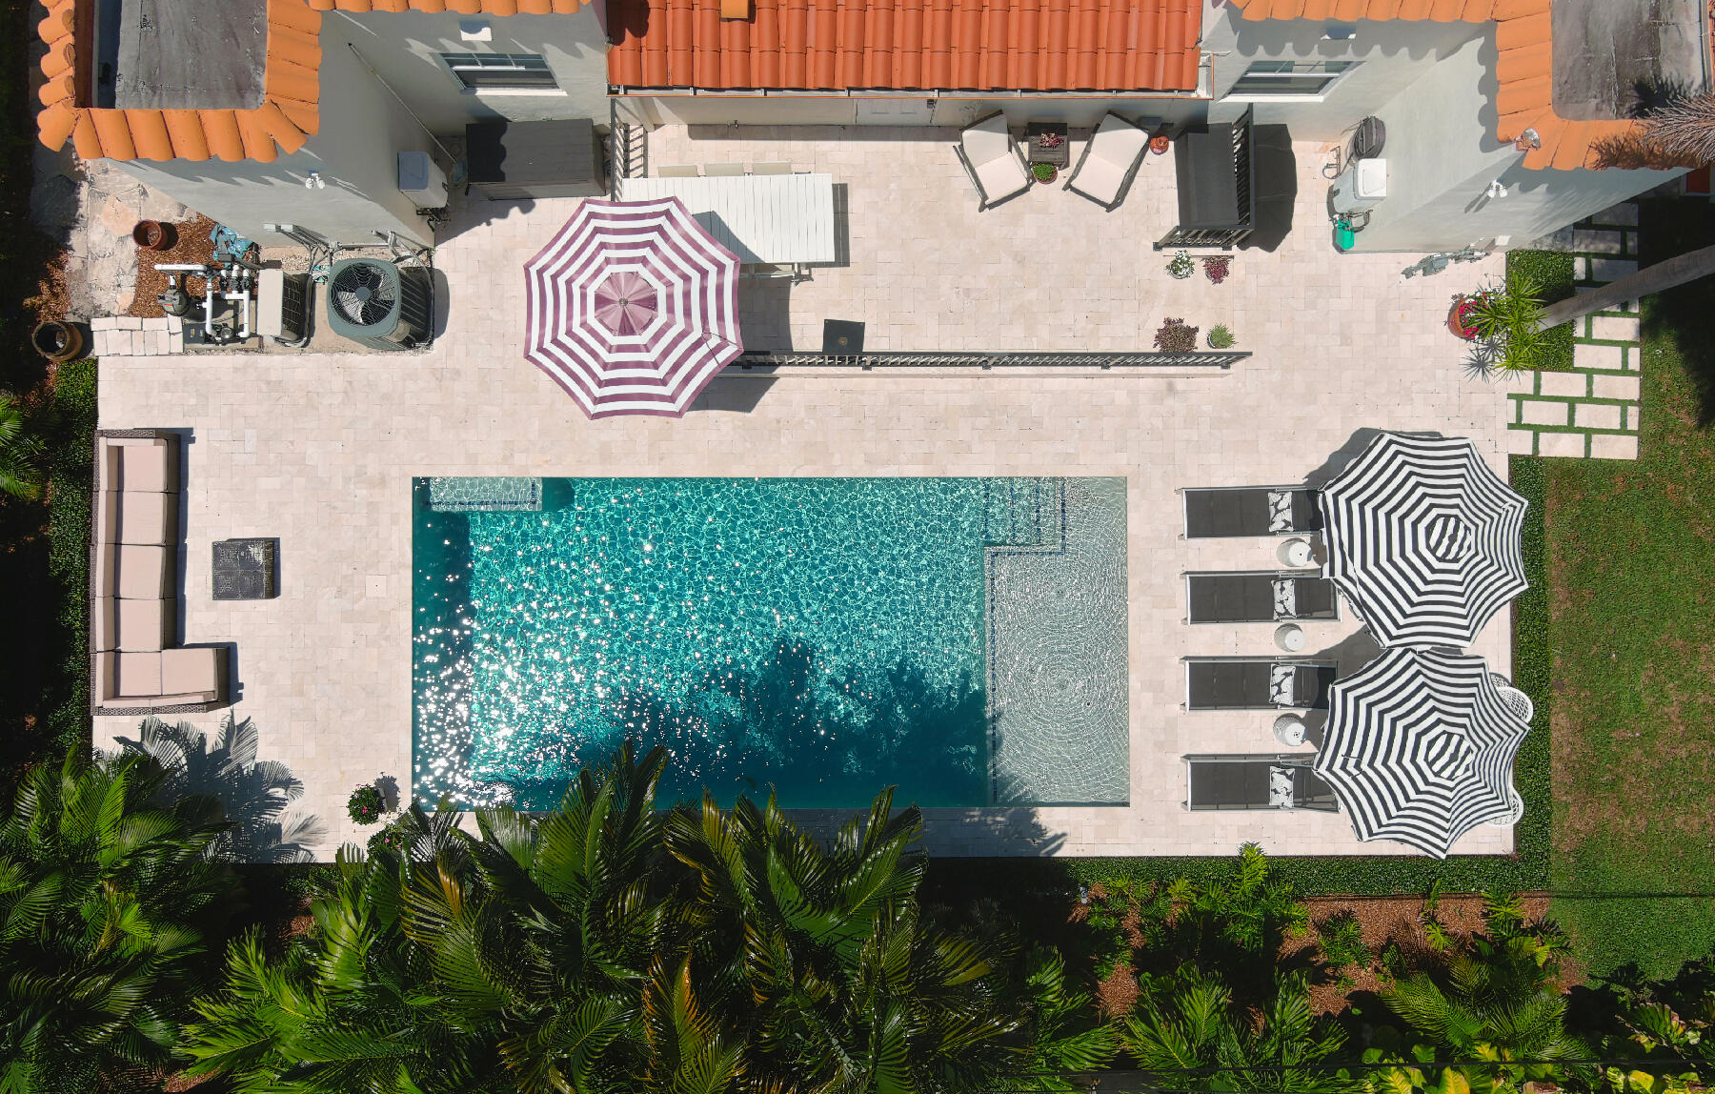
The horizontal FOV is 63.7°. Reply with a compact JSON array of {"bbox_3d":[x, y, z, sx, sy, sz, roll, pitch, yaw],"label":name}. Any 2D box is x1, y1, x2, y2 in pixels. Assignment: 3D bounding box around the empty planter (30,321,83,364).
[{"bbox_3d":[-10.006,-2.565,17.327,0.480,0.390,0.480,0,89,-1],"label":"empty planter"}]

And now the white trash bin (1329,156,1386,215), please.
[{"bbox_3d":[6.095,-4.350,16.749,0.394,0.680,0.495,0,89,-2],"label":"white trash bin"}]

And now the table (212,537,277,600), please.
[{"bbox_3d":[-7.710,0.303,17.376,0.667,0.320,0.727,-1,89,-1],"label":"table"}]

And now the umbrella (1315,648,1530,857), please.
[{"bbox_3d":[6.358,2.318,16.377,2.420,2.560,2.420,0,89,-1],"label":"umbrella"}]

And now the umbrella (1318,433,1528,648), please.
[{"bbox_3d":[6.369,-0.067,16.403,2.420,2.560,2.420,0,89,-1],"label":"umbrella"}]

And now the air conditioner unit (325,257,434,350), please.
[{"bbox_3d":[-5.874,-2.957,16.980,0.910,1.120,0.910,0,89,-1],"label":"air conditioner unit"}]

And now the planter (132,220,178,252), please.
[{"bbox_3d":[-8.783,-3.854,17.248,0.360,0.320,0.360,0,89,-1],"label":"planter"}]

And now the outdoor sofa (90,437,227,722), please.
[{"bbox_3d":[-8.630,0.320,17.191,1.372,0.650,3.476,0,89,-1],"label":"outdoor sofa"}]

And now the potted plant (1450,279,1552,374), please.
[{"bbox_3d":[7.899,-2.611,17.072,0.789,1.660,1.127,0,89,-1],"label":"potted plant"}]

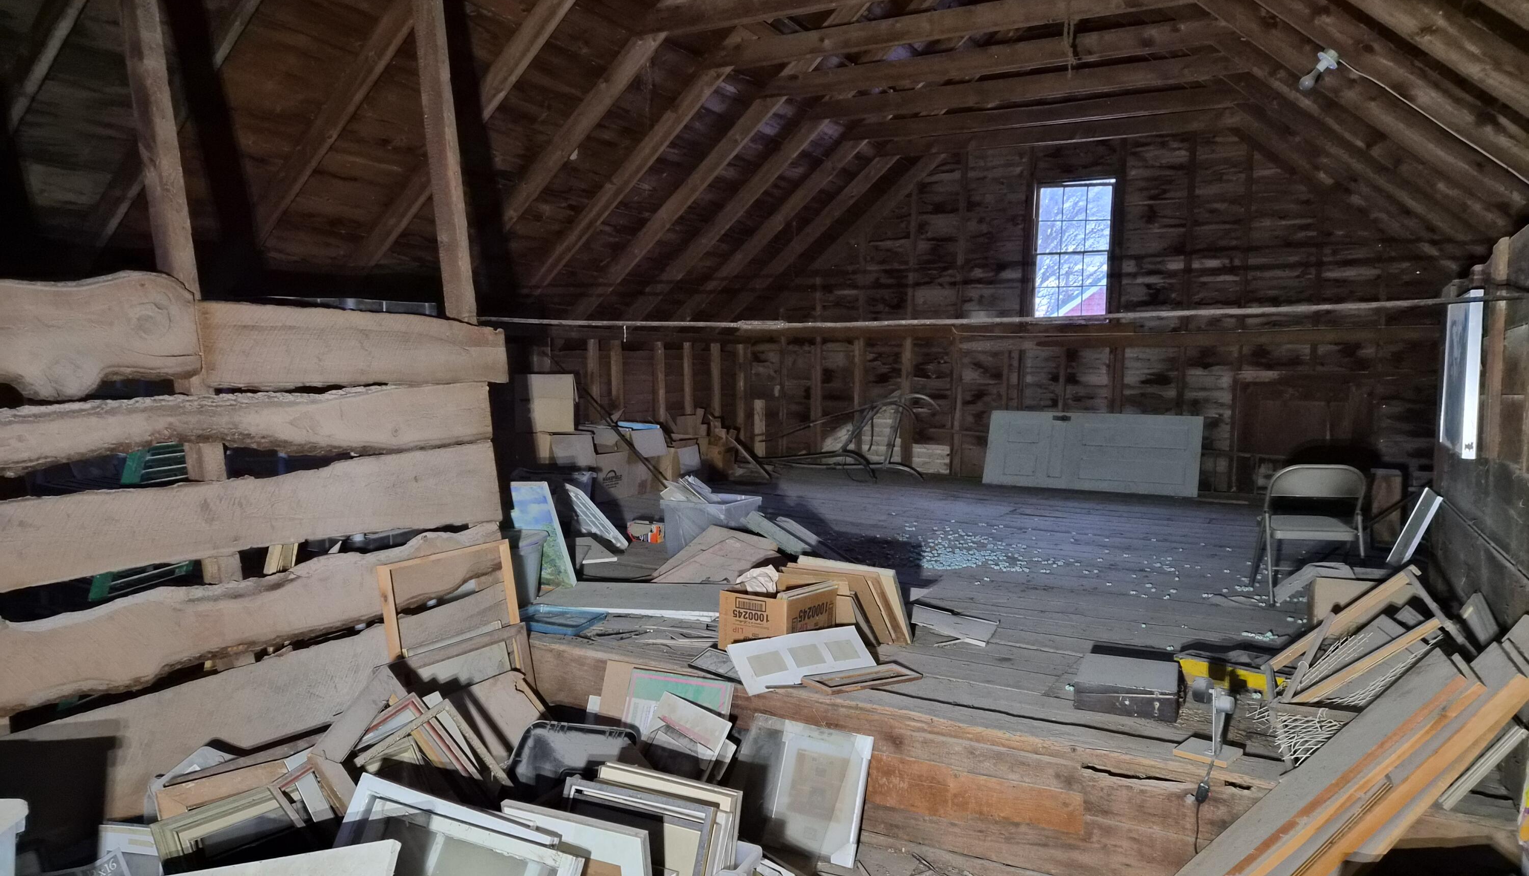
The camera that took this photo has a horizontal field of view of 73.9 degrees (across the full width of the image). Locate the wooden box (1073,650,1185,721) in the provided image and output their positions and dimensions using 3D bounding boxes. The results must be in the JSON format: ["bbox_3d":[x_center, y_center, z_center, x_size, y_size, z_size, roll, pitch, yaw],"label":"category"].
[{"bbox_3d":[1.326,0.901,3.703,0.333,0.102,0.406,3,4,22],"label":"wooden box"}]

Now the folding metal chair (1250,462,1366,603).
[{"bbox_3d":[2.950,0.505,5.513,0.461,0.730,0.487,2,4,7],"label":"folding metal chair"}]

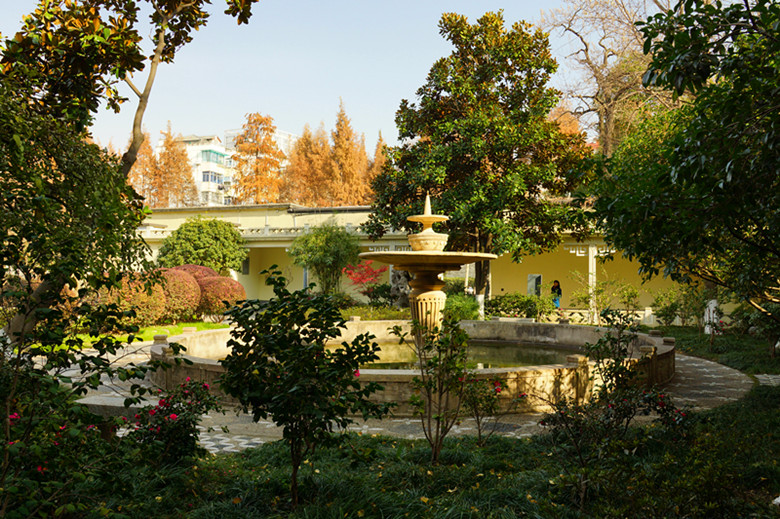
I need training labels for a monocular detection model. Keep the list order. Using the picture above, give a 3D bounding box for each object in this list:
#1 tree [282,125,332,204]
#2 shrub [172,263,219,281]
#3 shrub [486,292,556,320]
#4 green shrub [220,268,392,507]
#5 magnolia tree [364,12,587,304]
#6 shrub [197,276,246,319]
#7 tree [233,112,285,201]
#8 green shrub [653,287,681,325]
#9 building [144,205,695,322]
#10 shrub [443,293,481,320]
[{"bbox_3d":[-7.455,-4.463,58.151,4.800,15.530,4.800,0,-2,0],"label":"tree"},{"bbox_3d":[-7.894,1.290,25.965,2.240,2.180,2.160,0,-1,0],"label":"shrub"},{"bbox_3d":[4.474,1.650,22.062,2.300,1.060,1.400,0,-2,4],"label":"shrub"},{"bbox_3d":[-0.611,0.932,4.725,1.250,1.730,1.200,0,-2,0],"label":"green shrub"},{"bbox_3d":[2.953,-2.915,21.436,7.200,10.410,7.000,0,-1,0],"label":"magnolia tree"},{"bbox_3d":[-6.272,1.457,24.180,1.830,1.760,1.830,0,-1,0],"label":"shrub"},{"bbox_3d":[-11.679,-4.979,58.135,5.000,16.290,5.000,0,-1,0],"label":"tree"},{"bbox_3d":[9.237,1.574,21.664,0.950,1.350,0.950,0,-2,0],"label":"green shrub"},{"bbox_3d":[0.789,0.018,26.310,20.500,4.760,5.500,0,-2,6],"label":"building"},{"bbox_3d":[2.205,1.660,20.614,1.300,1.220,1.250,0,-1,0],"label":"shrub"}]

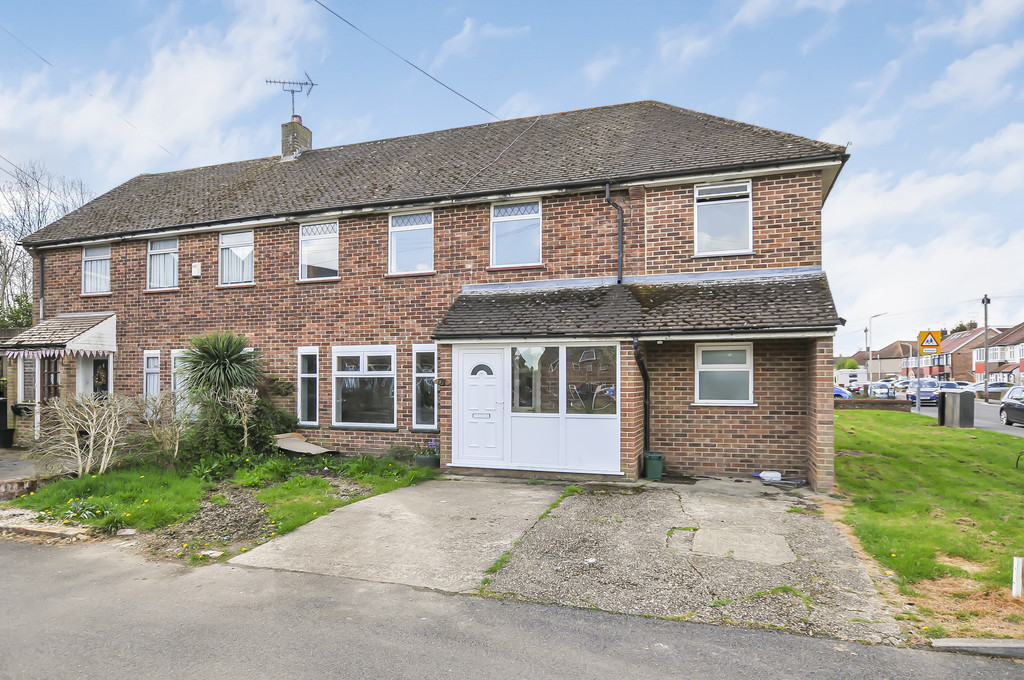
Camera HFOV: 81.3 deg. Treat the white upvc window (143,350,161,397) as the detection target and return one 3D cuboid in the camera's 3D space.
[{"bbox_3d":[-8.157,0.996,13.500,0.470,1.500,0.100,-1,-2,19],"label":"white upvc window"}]

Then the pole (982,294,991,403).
[{"bbox_3d":[33.007,0.591,41.500,0.400,7.500,0.400,-1,-2,34],"label":"pole"}]

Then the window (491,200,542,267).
[{"bbox_3d":[0.075,-1.910,10.720,0.950,1.180,0.100,-1,-2,19],"label":"window"}]

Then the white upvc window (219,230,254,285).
[{"bbox_3d":[-5.951,-1.777,12.938,0.944,1.131,0.120,-1,-2,19],"label":"white upvc window"}]

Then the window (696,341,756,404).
[{"bbox_3d":[3.378,0.541,9.505,0.883,0.983,0.120,-1,-2,19],"label":"window"}]

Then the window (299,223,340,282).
[{"bbox_3d":[-3.938,-1.825,12.233,0.966,1.156,0.120,-1,-2,19],"label":"window"}]

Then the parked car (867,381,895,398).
[{"bbox_3d":[25.766,3.766,42.000,1.800,1.480,4.300,-1,-2,24],"label":"parked car"}]

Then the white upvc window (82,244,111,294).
[{"bbox_3d":[-9.949,-1.676,14.340,0.941,1.133,0.120,-1,-2,19],"label":"white upvc window"}]

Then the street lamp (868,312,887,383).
[{"bbox_3d":[24.265,1.192,39.500,1.050,5.900,0.220,-1,-2,24],"label":"street lamp"}]

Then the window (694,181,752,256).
[{"bbox_3d":[3.403,-1.947,9.600,0.880,1.180,0.100,-1,-2,19],"label":"window"}]

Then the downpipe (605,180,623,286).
[{"bbox_3d":[1.706,-1.777,9.980,0.240,1.700,0.280,-1,-2,19],"label":"downpipe"}]

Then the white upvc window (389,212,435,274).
[{"bbox_3d":[-1.931,-1.865,11.529,0.983,1.185,0.120,-1,-2,19],"label":"white upvc window"}]

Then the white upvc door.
[{"bbox_3d":[-0.526,1.092,9.800,0.860,1.910,0.090,-1,-2,19],"label":"white upvc door"}]

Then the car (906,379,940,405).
[{"bbox_3d":[26.827,3.382,38.800,1.850,1.670,4.400,-1,-2,33],"label":"car"}]

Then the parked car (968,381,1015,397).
[{"bbox_3d":[40.144,4.232,50.000,4.300,1.470,1.800,-1,-2,20],"label":"parked car"}]

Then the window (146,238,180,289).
[{"bbox_3d":[-7.951,-1.725,13.640,0.927,1.135,0.120,-1,-2,19],"label":"window"}]

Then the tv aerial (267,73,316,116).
[{"bbox_3d":[-5.840,-6.528,15.800,1.280,1.100,0.400,0,-2,-10],"label":"tv aerial"}]

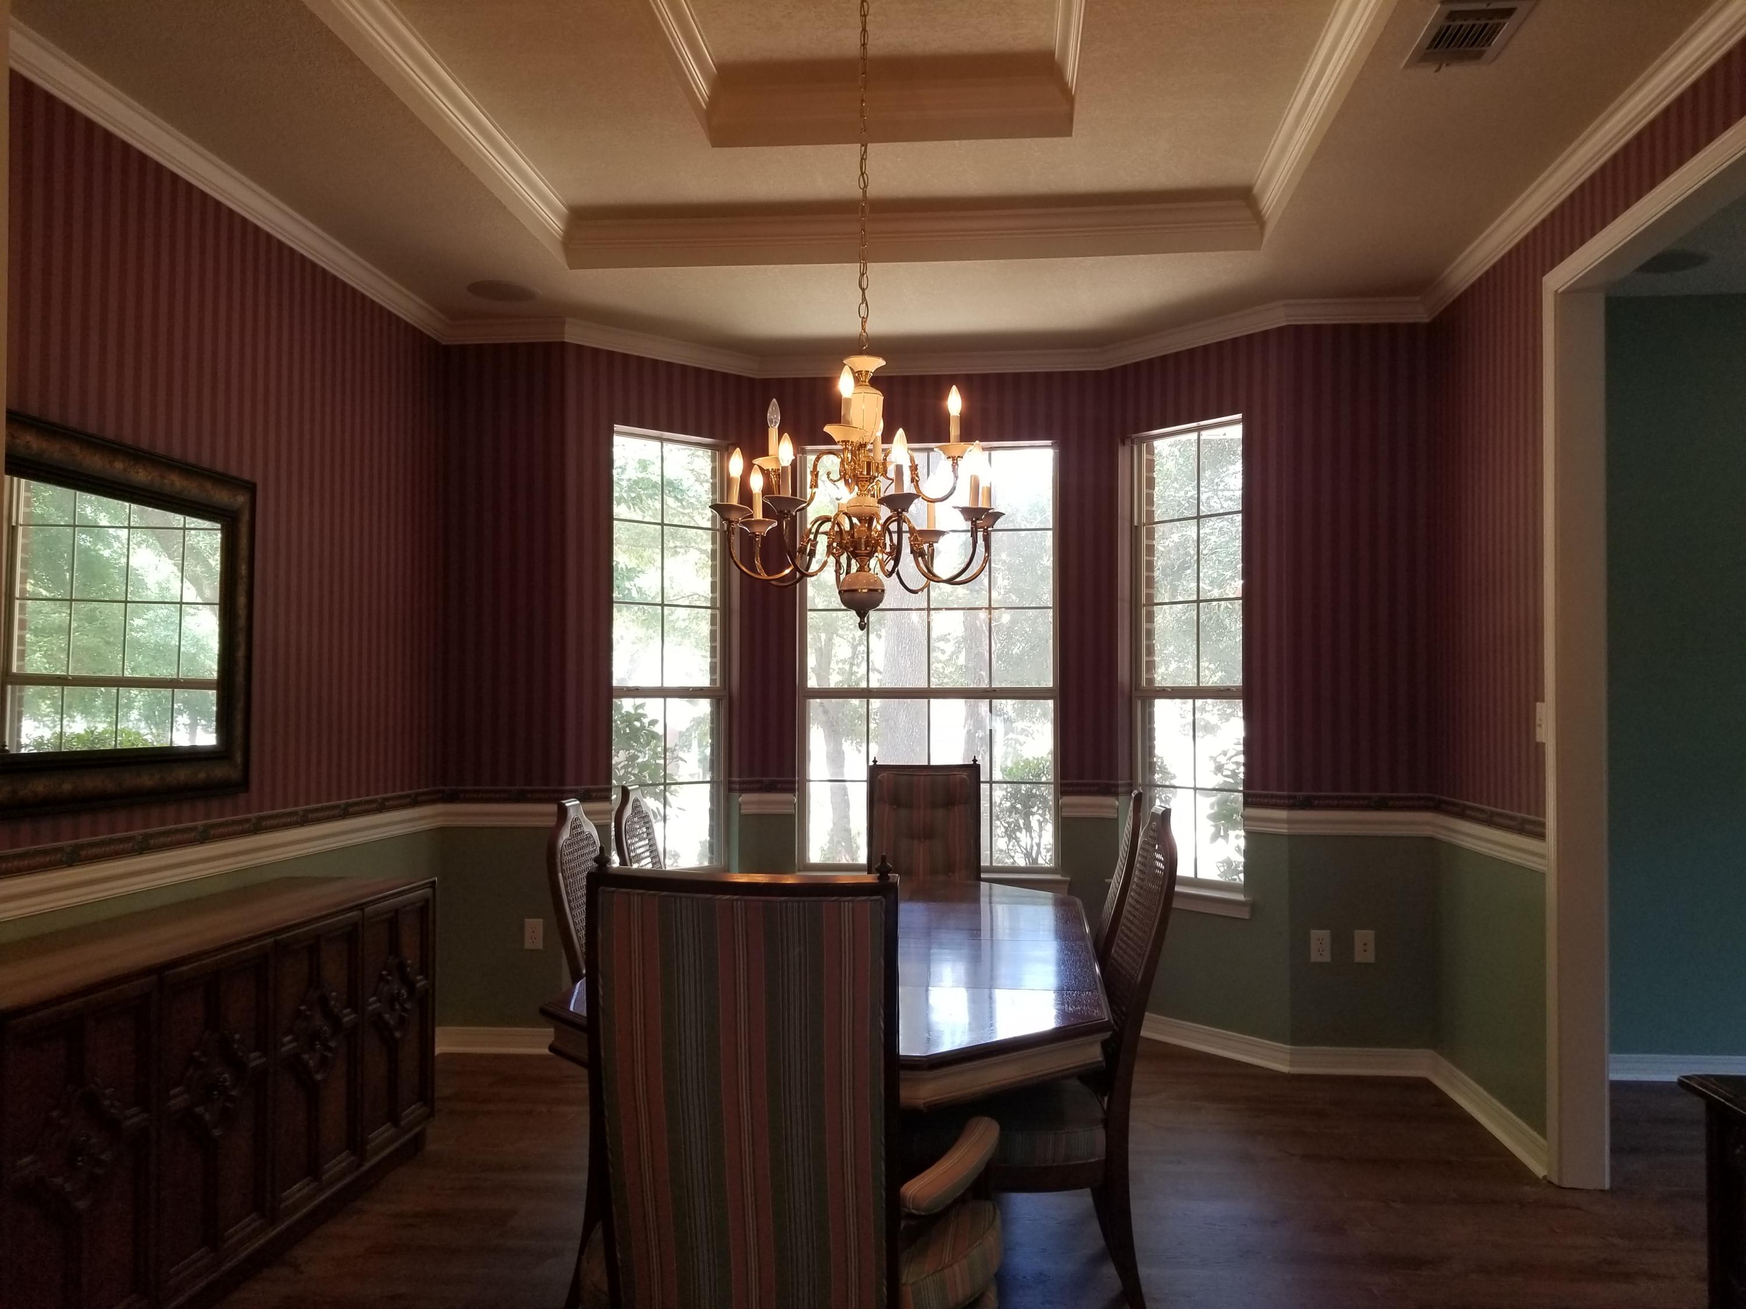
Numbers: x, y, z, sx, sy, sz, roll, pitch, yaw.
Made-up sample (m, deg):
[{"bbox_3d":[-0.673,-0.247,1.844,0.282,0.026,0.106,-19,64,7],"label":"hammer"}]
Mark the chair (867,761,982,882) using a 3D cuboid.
[{"bbox_3d":[0.148,0.908,4.339,0.620,1.100,0.660,0,-2,6],"label":"chair"}]

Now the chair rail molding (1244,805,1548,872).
[{"bbox_3d":[1.606,0.583,4.207,0.625,0.090,1.120,0,-2,6],"label":"chair rail molding"}]

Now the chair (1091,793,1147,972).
[{"bbox_3d":[0.401,0.911,3.459,0.620,1.105,0.510,0,-2,7],"label":"chair"}]

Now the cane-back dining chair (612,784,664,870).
[{"bbox_3d":[-0.348,0.890,3.486,0.600,1.070,0.500,0,-2,6],"label":"cane-back dining chair"}]

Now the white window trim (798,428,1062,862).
[{"bbox_3d":[0.225,0.011,5.439,1.080,1.790,0.110,0,-2,6],"label":"white window trim"}]

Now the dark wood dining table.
[{"bbox_3d":[-0.008,1.035,3.043,1.020,0.755,2.040,0,-2,6],"label":"dark wood dining table"}]

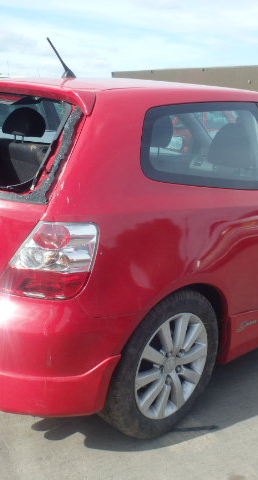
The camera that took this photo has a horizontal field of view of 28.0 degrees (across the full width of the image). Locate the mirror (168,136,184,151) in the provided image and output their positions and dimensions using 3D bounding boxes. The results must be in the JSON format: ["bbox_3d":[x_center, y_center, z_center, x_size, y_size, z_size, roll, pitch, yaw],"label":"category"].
[{"bbox_3d":[0.389,-0.794,4.283,0.120,0.135,0.190,-11,21,-42],"label":"mirror"}]

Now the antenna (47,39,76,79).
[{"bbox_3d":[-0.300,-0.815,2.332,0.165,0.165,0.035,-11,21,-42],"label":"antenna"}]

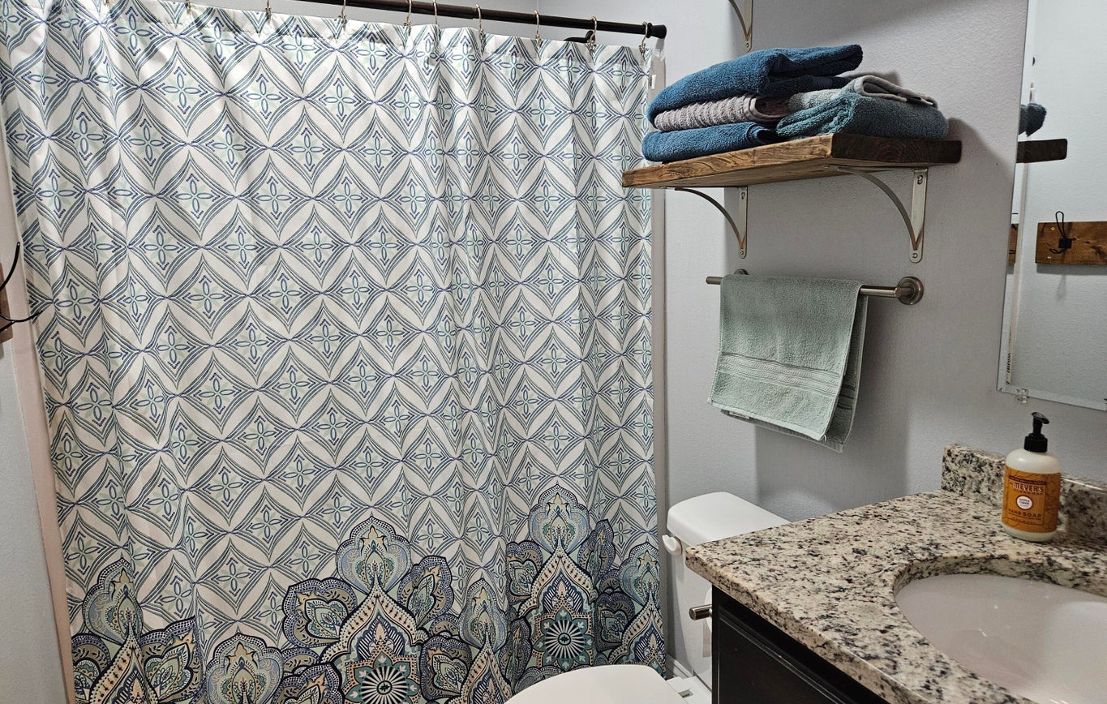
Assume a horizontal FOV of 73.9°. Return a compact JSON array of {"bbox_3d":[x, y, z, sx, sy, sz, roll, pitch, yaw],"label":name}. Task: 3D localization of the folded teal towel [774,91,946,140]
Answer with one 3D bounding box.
[{"bbox_3d":[0.488,-0.363,1.178,0.232,0.058,0.144,-5,10,-24],"label":"folded teal towel"}]

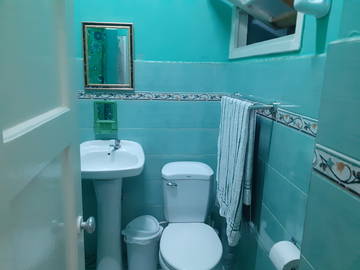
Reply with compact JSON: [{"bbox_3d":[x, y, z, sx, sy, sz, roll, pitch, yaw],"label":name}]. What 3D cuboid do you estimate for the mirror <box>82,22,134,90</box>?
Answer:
[{"bbox_3d":[-0.483,-0.531,1.916,0.333,0.431,0.025,1,12,-5],"label":"mirror"}]

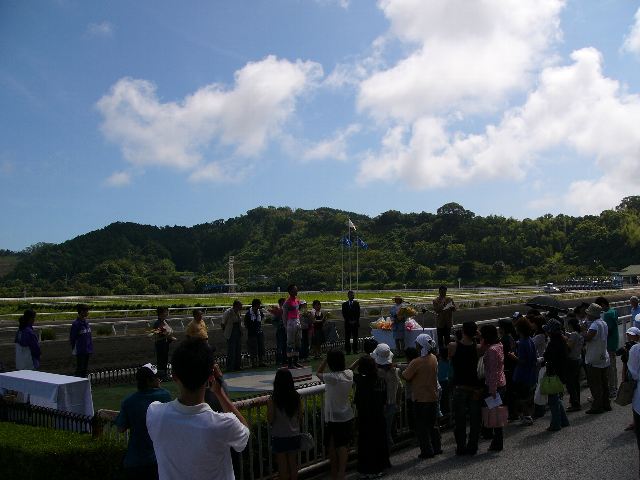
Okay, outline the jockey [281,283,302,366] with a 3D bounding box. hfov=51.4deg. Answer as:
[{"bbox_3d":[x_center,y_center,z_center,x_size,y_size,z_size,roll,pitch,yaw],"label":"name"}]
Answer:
[{"bbox_3d":[-0.565,1.715,13.200,0.480,1.650,0.340,3,-4,-41],"label":"jockey"}]

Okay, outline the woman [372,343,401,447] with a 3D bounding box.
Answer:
[{"bbox_3d":[0.896,2.099,8.900,0.460,1.460,0.360,1,-3,-22],"label":"woman"}]

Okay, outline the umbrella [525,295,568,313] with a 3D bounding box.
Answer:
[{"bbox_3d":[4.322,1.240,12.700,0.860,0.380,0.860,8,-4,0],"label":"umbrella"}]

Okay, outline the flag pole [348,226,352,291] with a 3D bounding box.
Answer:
[{"bbox_3d":[4.811,2.524,105.000,0.200,11.200,0.200,0,-3,0],"label":"flag pole"}]

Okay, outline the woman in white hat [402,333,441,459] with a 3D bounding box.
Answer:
[{"bbox_3d":[1.275,1.962,8.400,0.500,1.560,0.420,2,-3,-29],"label":"woman in white hat"}]

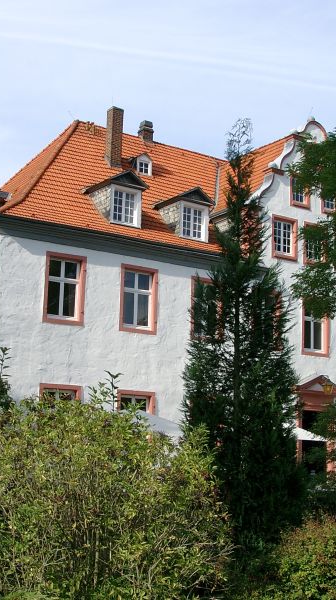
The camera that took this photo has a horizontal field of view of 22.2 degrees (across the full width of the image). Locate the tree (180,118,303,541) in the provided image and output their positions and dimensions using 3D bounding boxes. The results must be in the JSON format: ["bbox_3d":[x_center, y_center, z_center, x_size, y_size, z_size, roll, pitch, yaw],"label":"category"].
[{"bbox_3d":[1.501,0.372,17.184,2.373,8.544,2.373,1,-11,5],"label":"tree"}]

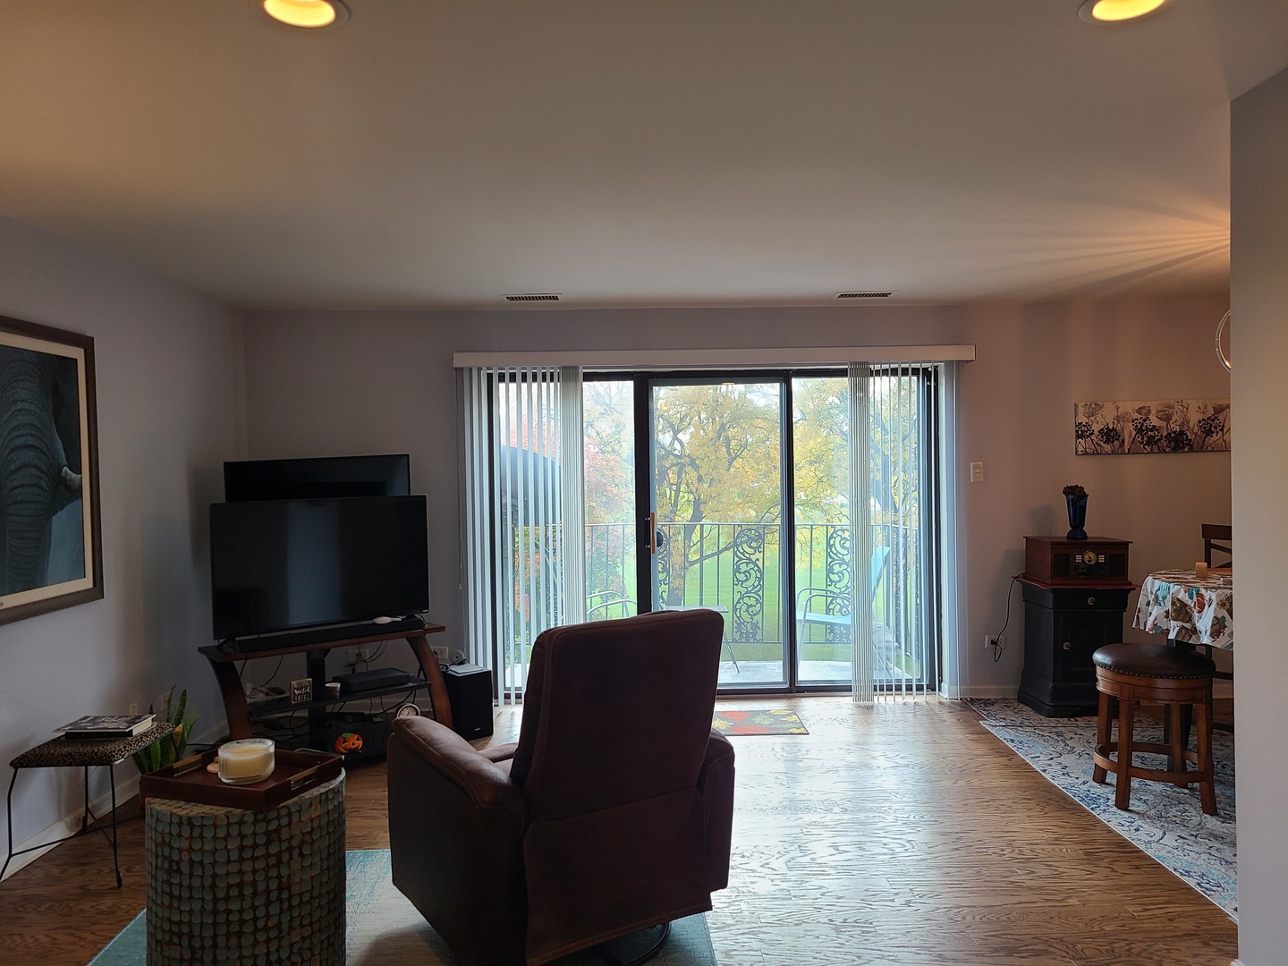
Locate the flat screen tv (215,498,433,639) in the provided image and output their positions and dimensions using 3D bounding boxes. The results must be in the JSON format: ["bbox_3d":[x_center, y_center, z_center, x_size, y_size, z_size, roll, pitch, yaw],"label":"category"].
[{"bbox_3d":[-1.635,0.416,4.972,1.125,0.660,0.080,-2,2,-41],"label":"flat screen tv"}]

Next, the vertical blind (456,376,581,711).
[{"bbox_3d":[-0.727,0.320,5.800,0.740,2.030,0.090,-1,1,-2],"label":"vertical blind"}]

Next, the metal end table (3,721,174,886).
[{"bbox_3d":[-2.094,1.203,3.675,0.500,0.440,0.550,-1,1,0],"label":"metal end table"}]

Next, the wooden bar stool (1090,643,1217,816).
[{"bbox_3d":[2.165,1.031,4.113,0.470,0.620,0.470,-1,1,18],"label":"wooden bar stool"}]

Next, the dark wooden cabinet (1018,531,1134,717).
[{"bbox_3d":[2.539,0.834,5.743,0.490,0.990,0.460,-1,1,-2],"label":"dark wooden cabinet"}]

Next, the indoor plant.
[{"bbox_3d":[-2.055,1.172,4.155,0.260,0.560,0.250,-1,1,-2],"label":"indoor plant"}]

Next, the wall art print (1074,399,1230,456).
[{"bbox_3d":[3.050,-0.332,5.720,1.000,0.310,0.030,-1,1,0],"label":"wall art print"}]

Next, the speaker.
[{"bbox_3d":[-1.000,1.196,5.290,0.190,0.340,0.300,-2,2,-42],"label":"speaker"}]

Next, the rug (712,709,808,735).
[{"bbox_3d":[0.493,1.372,5.508,0.800,0.010,0.505,-1,1,0],"label":"rug"}]

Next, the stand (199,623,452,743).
[{"bbox_3d":[-1.588,1.113,4.943,1.160,0.630,0.480,-2,1,-41],"label":"stand"}]

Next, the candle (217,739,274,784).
[{"bbox_3d":[-1.080,0.761,2.630,0.145,0.080,0.145,-1,1,-18],"label":"candle"}]

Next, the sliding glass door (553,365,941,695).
[{"bbox_3d":[0.540,0.296,6.010,2.600,2.040,0.120,-1,1,0],"label":"sliding glass door"}]

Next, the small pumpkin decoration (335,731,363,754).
[{"bbox_3d":[-1.509,1.314,4.939,0.135,0.112,0.085,-2,1,-41],"label":"small pumpkin decoration"}]

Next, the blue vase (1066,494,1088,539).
[{"bbox_3d":[2.566,0.205,5.733,0.122,0.260,0.122,-1,1,-2],"label":"blue vase"}]

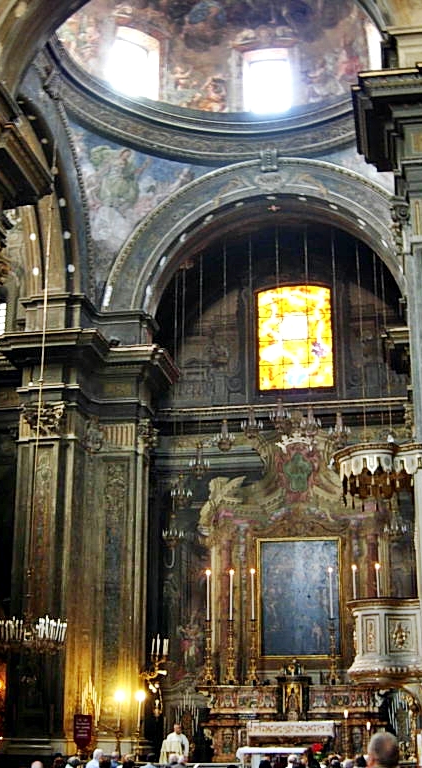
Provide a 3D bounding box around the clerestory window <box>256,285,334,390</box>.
[{"bbox_3d":[2.825,-1.598,36.338,2.560,3.610,0.200,-3,-18,10],"label":"clerestory window"}]

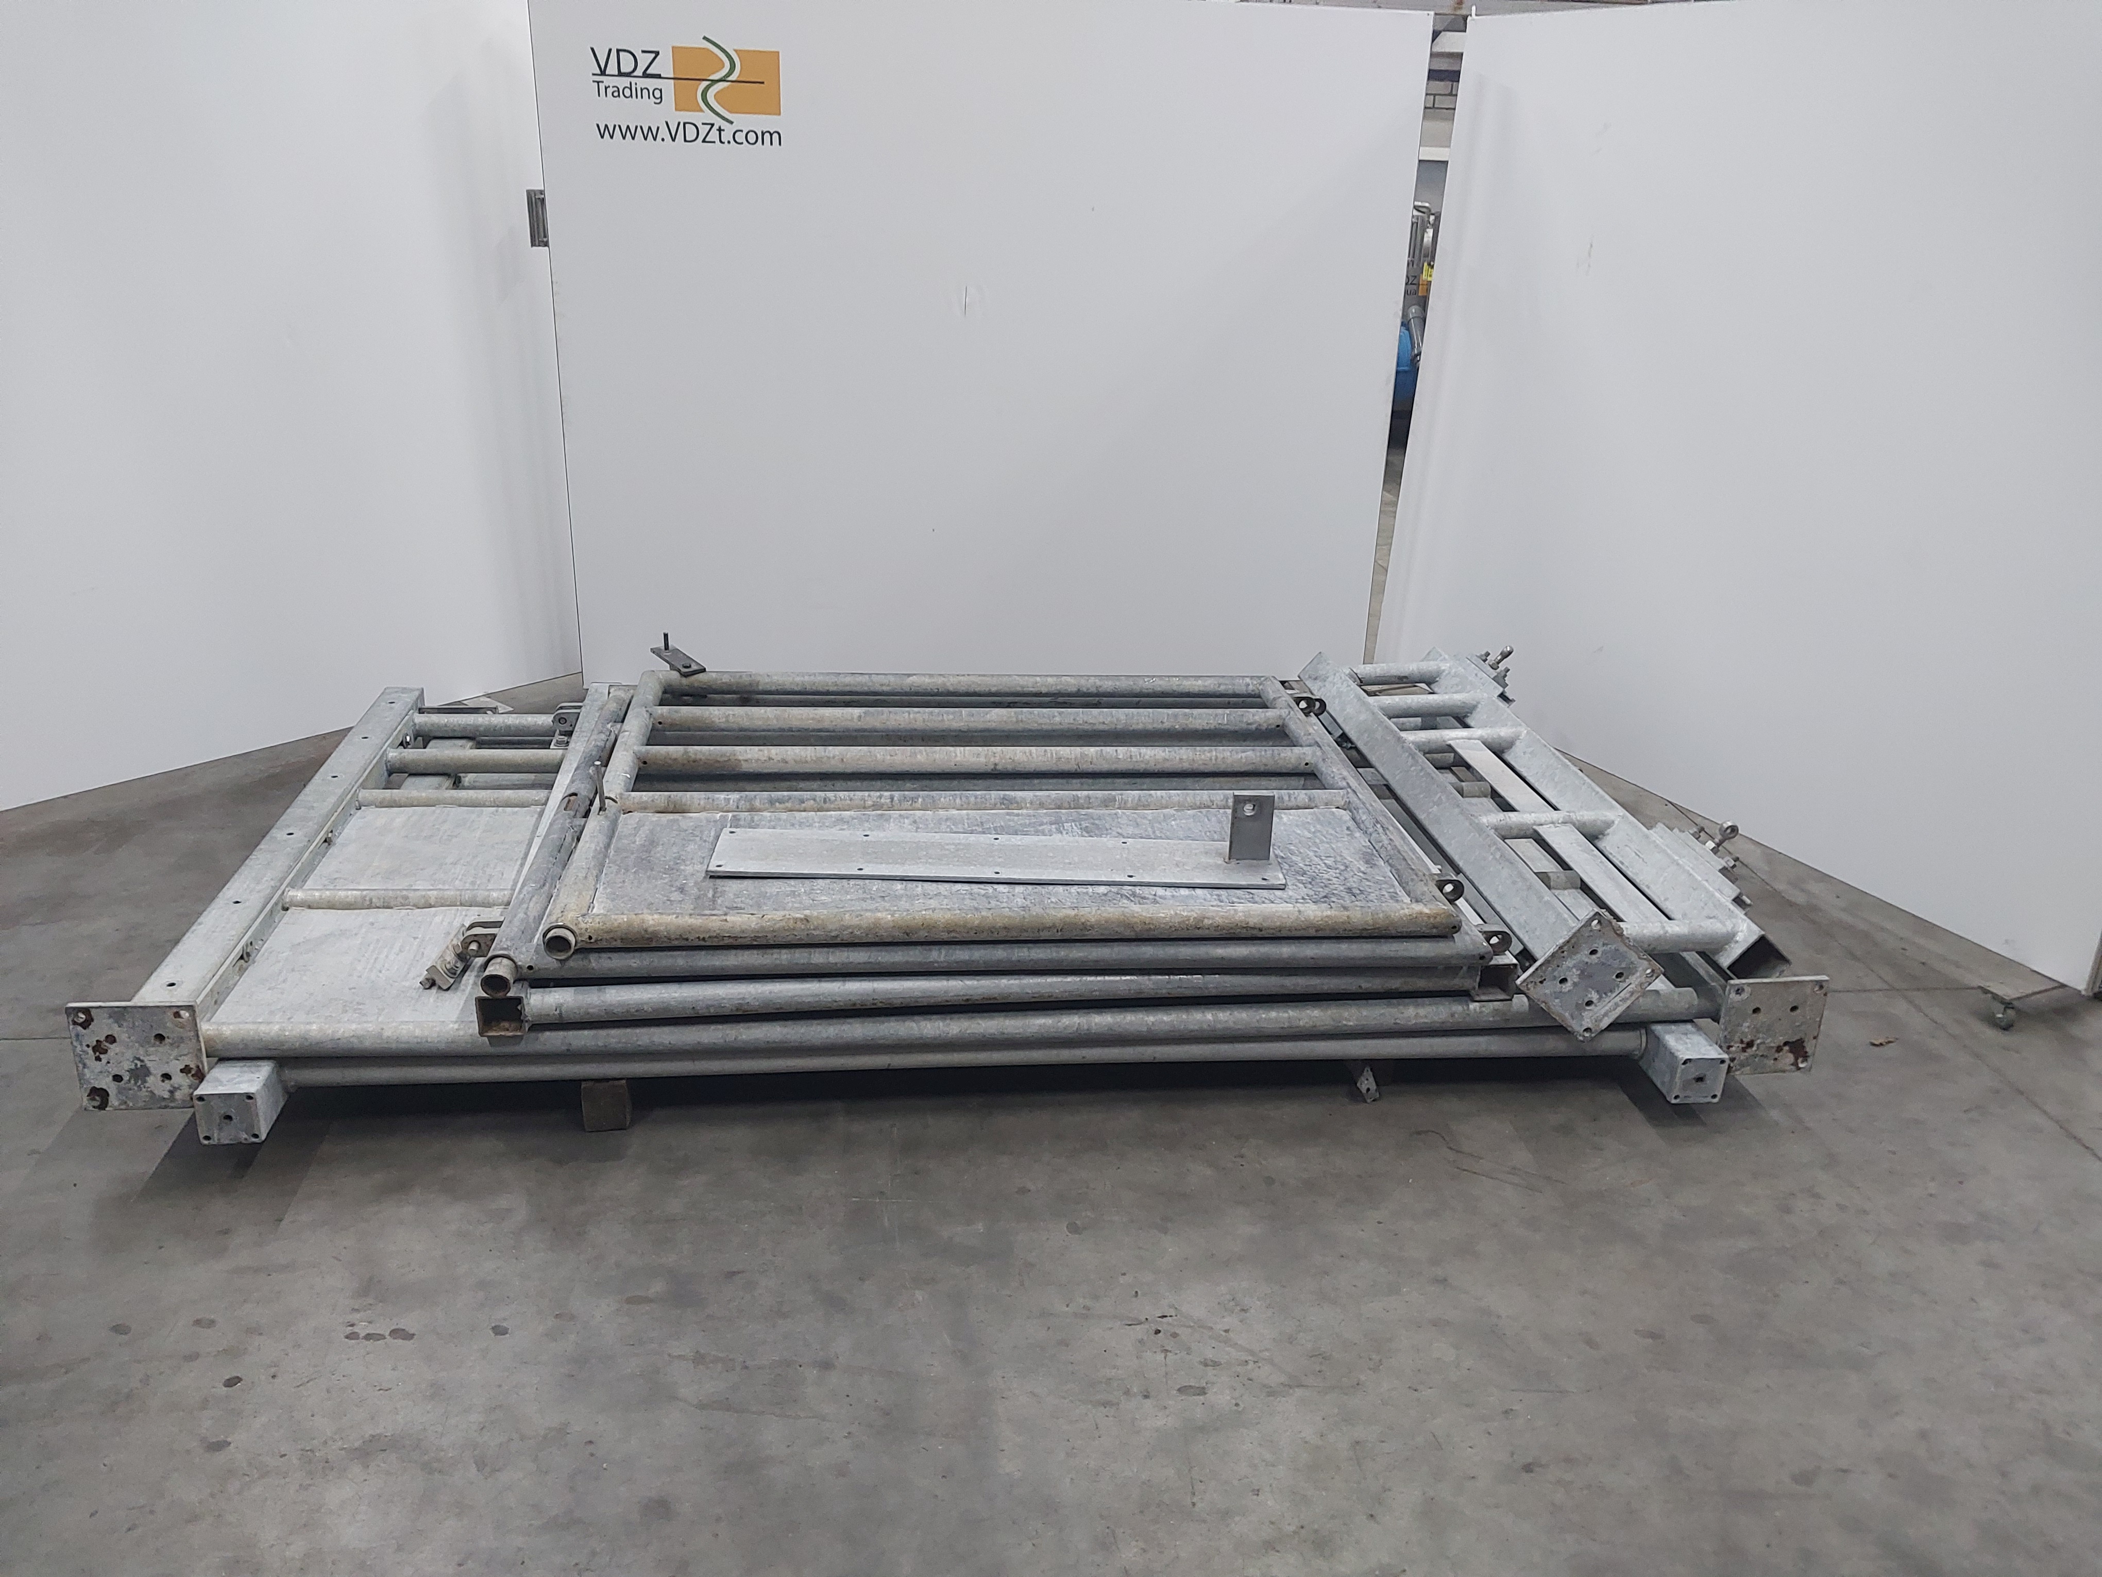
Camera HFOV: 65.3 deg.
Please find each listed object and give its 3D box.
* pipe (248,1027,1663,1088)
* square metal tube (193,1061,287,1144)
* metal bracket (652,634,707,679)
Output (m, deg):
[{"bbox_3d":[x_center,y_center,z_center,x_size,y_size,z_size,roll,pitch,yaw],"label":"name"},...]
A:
[{"bbox_3d":[-0.093,0.480,2.939,2.429,0.048,0.048,0,21,-7],"label":"pipe"},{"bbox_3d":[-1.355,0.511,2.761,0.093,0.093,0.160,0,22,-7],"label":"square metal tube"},{"bbox_3d":[-0.915,-0.331,4.033,0.060,0.070,0.205,-11,26,-32],"label":"metal bracket"}]

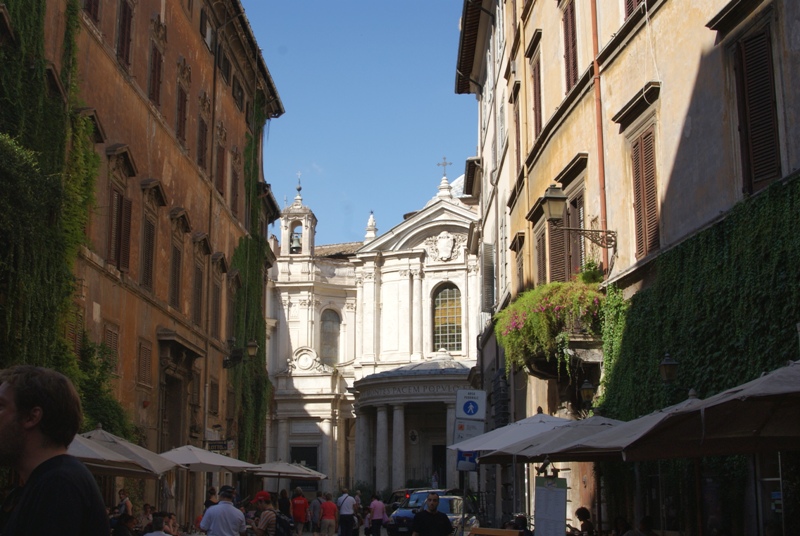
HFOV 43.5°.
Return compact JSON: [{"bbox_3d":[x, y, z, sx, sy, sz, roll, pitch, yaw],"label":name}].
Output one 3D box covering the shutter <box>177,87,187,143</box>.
[{"bbox_3d":[-7.763,-5.438,35.633,0.060,1.868,1.110,-1,-13,3],"label":"shutter"}]

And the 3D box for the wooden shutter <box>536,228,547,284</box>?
[{"bbox_3d":[3.521,0.182,24.983,0.080,2.150,1.031,1,-12,-5],"label":"wooden shutter"}]

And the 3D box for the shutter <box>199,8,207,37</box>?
[{"bbox_3d":[-7.554,-9.407,38.564,0.080,0.888,0.595,-2,-12,8],"label":"shutter"}]

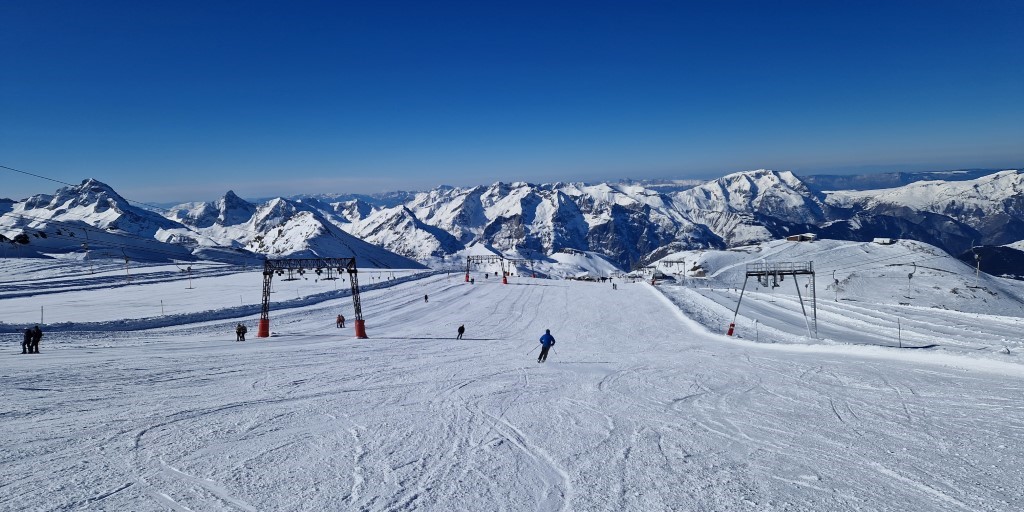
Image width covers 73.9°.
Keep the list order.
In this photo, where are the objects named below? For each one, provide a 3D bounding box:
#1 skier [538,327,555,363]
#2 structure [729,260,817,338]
[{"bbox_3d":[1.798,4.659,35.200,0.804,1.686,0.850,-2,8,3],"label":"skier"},{"bbox_3d":[33.570,5.737,88.000,10.633,9.992,2.000,-1,8,7],"label":"structure"}]

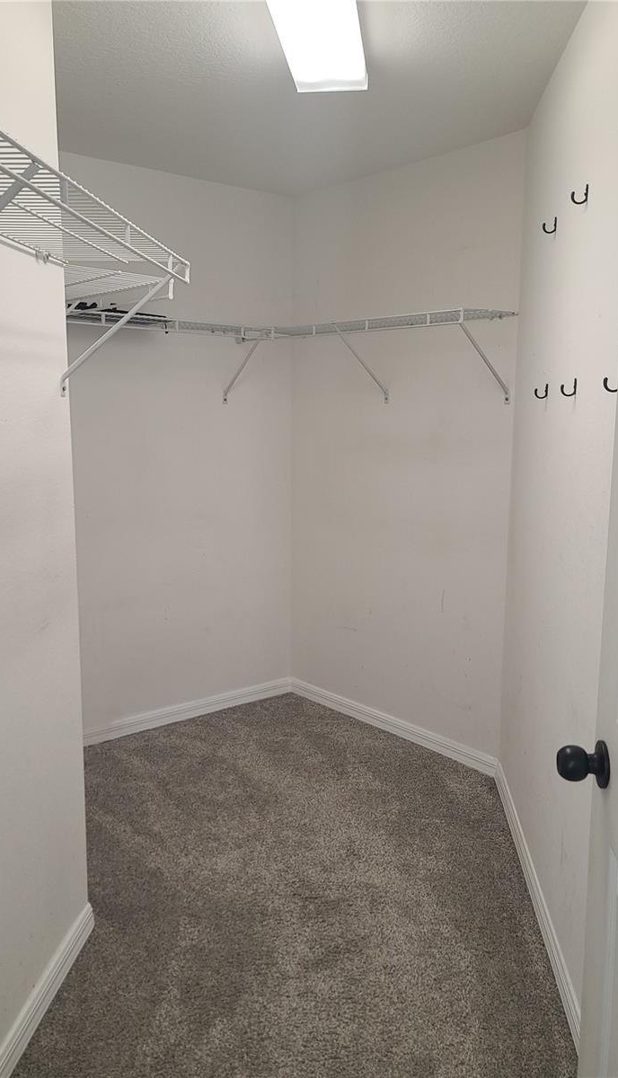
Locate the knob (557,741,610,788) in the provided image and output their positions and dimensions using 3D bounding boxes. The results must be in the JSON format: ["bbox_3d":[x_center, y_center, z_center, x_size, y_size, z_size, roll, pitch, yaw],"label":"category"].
[{"bbox_3d":[0.390,0.321,1.115,0.062,0.066,0.066,1,9,6],"label":"knob"}]

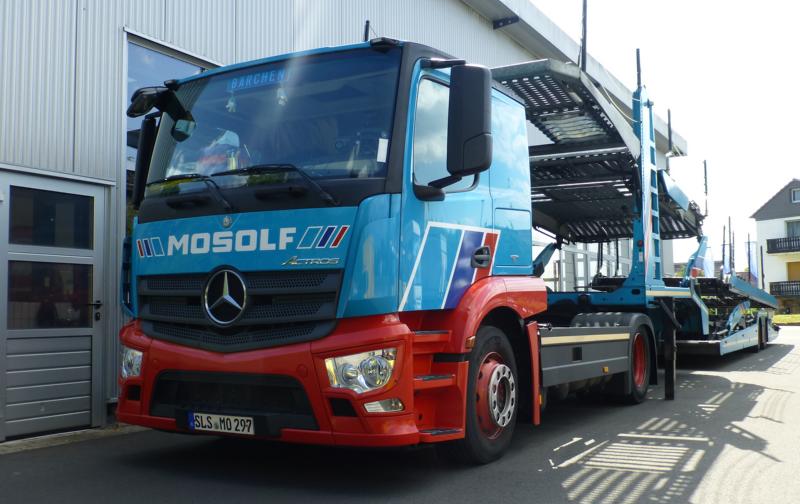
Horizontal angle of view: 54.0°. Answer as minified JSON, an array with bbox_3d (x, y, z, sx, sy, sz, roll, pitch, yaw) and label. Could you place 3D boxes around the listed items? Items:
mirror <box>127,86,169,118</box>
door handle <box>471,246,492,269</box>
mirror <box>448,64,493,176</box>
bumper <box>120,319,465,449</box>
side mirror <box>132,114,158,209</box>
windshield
[{"bbox_3d":[-1.970,-1.160,6.118,0.290,0.200,0.170,-3,-5,31],"label":"mirror"},{"bbox_3d":[0.576,0.035,5.527,0.070,0.150,0.230,-3,-5,31],"label":"door handle"},{"bbox_3d":[0.421,-0.798,4.777,0.280,0.660,0.150,-1,-10,6],"label":"mirror"},{"bbox_3d":[-0.940,0.787,5.193,2.500,0.770,0.720,-3,-5,31],"label":"bumper"},{"bbox_3d":[-2.042,-0.705,6.278,0.140,0.660,0.280,9,-9,-33],"label":"side mirror"},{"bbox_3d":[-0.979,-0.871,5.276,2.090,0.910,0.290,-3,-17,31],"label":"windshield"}]

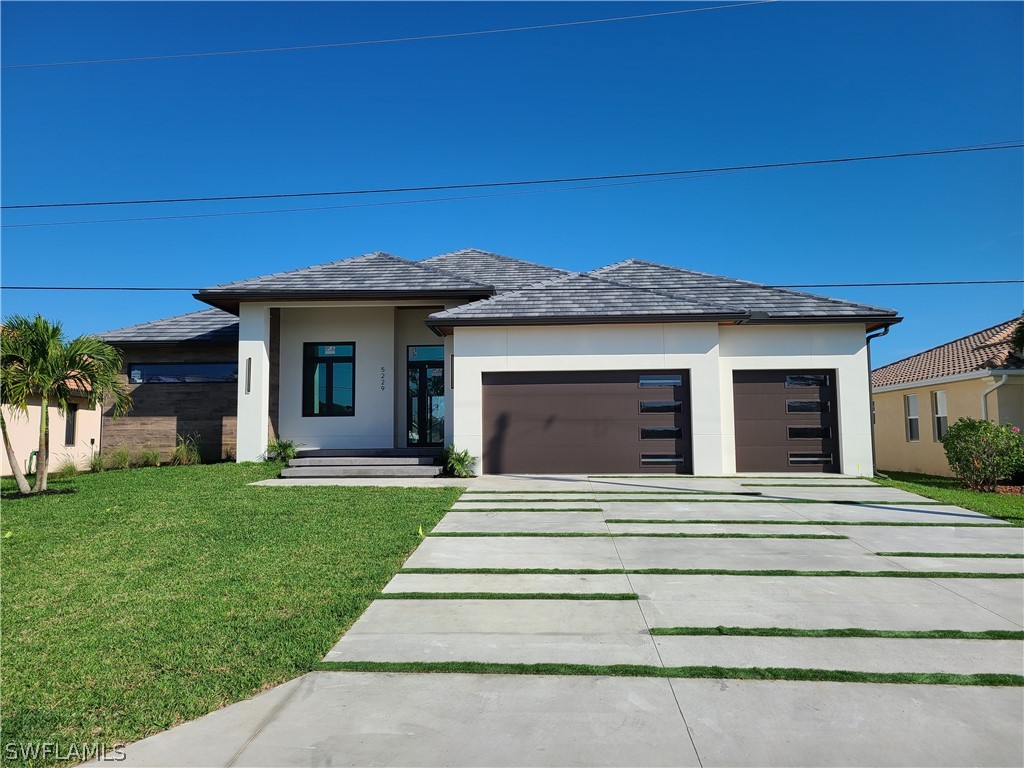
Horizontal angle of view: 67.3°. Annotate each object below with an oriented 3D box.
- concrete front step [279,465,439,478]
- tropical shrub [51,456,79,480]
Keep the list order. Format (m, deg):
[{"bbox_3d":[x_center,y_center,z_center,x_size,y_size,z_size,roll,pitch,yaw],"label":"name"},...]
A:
[{"bbox_3d":[-3.370,2.040,17.650,3.460,0.195,1.100,-1,-4,3],"label":"concrete front step"},{"bbox_3d":[-11.160,2.100,19.200,0.680,0.580,0.650,-1,-4,3],"label":"tropical shrub"}]

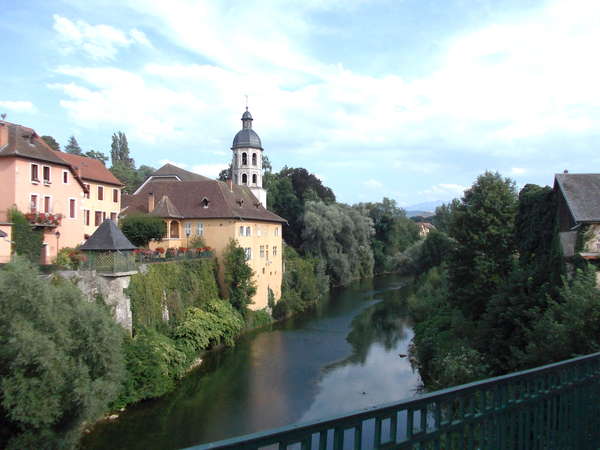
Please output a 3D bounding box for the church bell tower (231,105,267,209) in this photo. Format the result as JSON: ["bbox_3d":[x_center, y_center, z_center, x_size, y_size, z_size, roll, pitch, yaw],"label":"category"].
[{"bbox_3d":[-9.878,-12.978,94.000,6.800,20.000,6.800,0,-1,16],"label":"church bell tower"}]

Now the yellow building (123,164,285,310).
[{"bbox_3d":[-13.700,1.900,74.300,17.500,21.000,20.500,0,-1,16],"label":"yellow building"}]

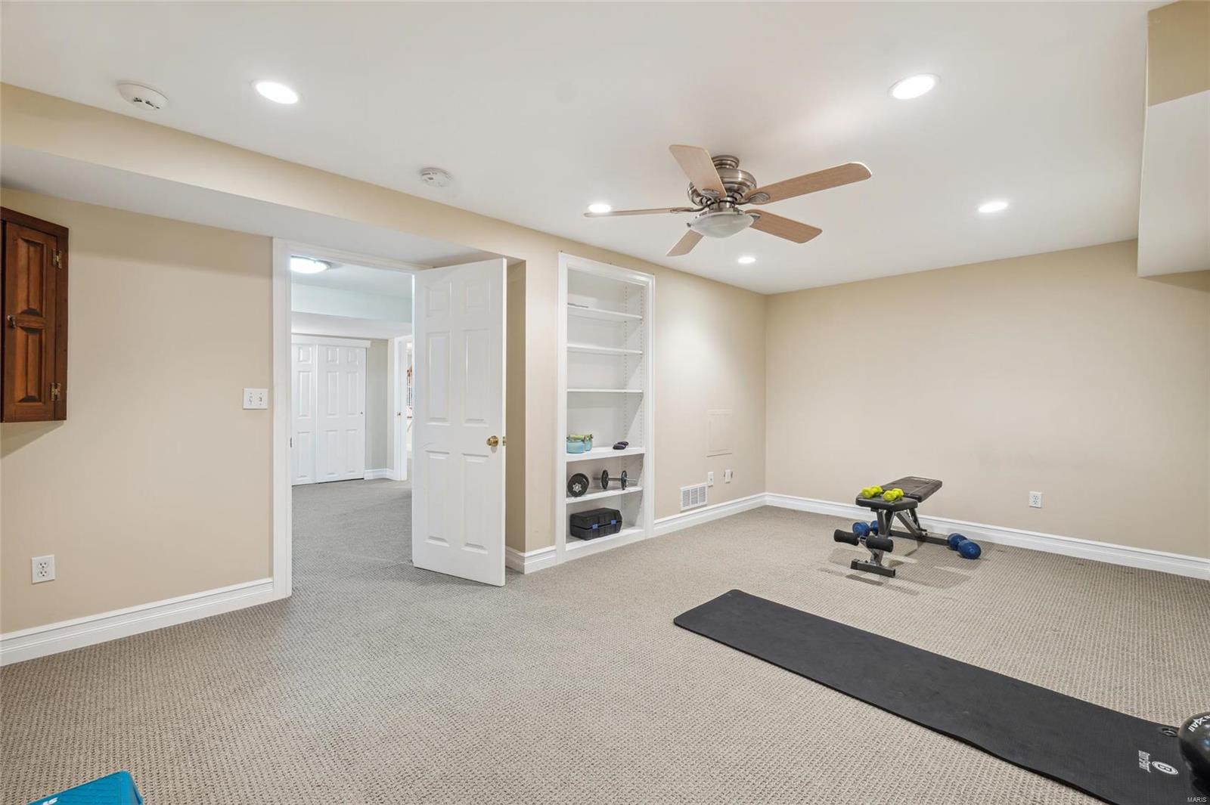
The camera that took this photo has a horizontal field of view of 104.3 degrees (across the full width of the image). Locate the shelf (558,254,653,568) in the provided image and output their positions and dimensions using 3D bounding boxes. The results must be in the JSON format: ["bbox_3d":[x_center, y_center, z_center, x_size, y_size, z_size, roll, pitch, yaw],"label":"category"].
[{"bbox_3d":[-0.046,0.043,3.776,1.015,2.223,0.305,-1,1,-41],"label":"shelf"}]

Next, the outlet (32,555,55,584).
[{"bbox_3d":[-2.579,0.767,2.160,0.070,0.115,0.008,-1,1,-41],"label":"outlet"}]

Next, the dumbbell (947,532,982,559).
[{"bbox_3d":[2.757,1.098,3.612,0.138,0.138,0.305,0,1,7],"label":"dumbbell"}]

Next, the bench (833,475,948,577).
[{"bbox_3d":[2.239,0.916,3.584,1.380,0.500,0.400,-1,1,-41],"label":"bench"}]

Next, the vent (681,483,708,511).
[{"bbox_3d":[0.842,0.878,4.385,0.395,0.203,0.014,-1,1,-41],"label":"vent"}]

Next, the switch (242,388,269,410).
[{"bbox_3d":[-1.981,-0.020,2.668,0.114,0.116,0.012,-1,1,-41],"label":"switch"}]

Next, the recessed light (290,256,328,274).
[{"bbox_3d":[-2.587,-1.153,4.048,0.400,0.090,0.400,-1,1,-41],"label":"recessed light"}]

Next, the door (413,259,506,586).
[{"bbox_3d":[-0.969,0.132,3.100,0.763,2.032,0.035,1,1,27],"label":"door"}]

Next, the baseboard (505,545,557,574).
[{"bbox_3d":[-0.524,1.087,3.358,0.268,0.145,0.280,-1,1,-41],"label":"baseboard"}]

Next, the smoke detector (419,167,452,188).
[{"bbox_3d":[-0.862,-1.145,2.406,0.150,0.046,0.150,0,1,0],"label":"smoke detector"}]

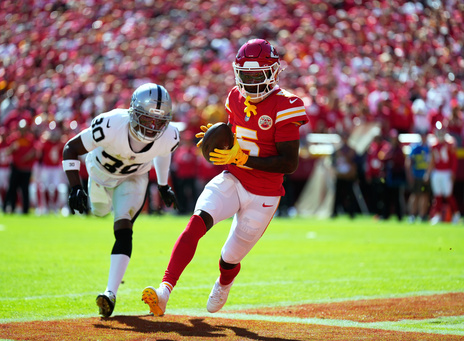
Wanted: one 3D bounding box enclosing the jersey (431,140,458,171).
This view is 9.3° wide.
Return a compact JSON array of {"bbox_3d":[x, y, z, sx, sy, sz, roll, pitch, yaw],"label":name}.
[{"bbox_3d":[3.942,-0.280,53.000,0.500,0.580,0.300,0,0,6],"label":"jersey"}]

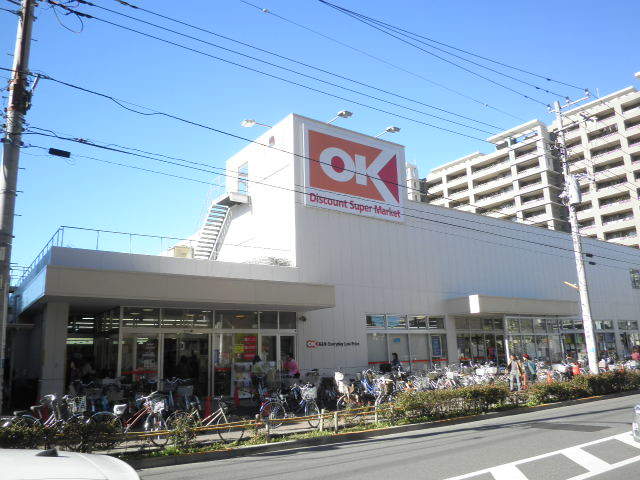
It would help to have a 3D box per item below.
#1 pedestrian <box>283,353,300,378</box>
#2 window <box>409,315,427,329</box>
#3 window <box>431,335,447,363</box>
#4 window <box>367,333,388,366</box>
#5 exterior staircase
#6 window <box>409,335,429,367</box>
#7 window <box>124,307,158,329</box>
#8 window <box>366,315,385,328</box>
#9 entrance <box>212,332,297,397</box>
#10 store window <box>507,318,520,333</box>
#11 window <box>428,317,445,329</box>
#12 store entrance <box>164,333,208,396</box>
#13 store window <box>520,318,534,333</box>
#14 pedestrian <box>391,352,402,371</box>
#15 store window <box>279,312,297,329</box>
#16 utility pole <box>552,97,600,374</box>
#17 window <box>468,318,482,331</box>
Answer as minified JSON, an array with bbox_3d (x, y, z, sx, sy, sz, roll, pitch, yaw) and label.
[{"bbox_3d":[-1.032,4.954,17.622,0.500,1.580,0.500,10,-17,-41],"label":"pedestrian"},{"bbox_3d":[5.267,4.426,25.796,1.463,0.689,0.120,7,-16,-35],"label":"window"},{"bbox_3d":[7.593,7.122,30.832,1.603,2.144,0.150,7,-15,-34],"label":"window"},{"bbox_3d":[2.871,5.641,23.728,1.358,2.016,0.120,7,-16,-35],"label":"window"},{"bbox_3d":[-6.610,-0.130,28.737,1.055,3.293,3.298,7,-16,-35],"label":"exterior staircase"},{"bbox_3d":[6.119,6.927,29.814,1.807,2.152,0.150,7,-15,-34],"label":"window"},{"bbox_3d":[-6.525,2.844,17.535,1.296,0.757,0.120,7,-16,-35],"label":"window"},{"bbox_3d":[3.263,4.818,28.244,1.444,0.811,0.150,7,-15,-34],"label":"window"},{"bbox_3d":[-3.115,5.943,23.384,4.498,2.786,0.200,7,-15,-34],"label":"entrance"},{"bbox_3d":[13.977,6.184,34.774,1.593,0.998,0.150,7,-15,-34],"label":"store window"},{"bbox_3d":[6.460,4.597,26.629,1.313,0.657,0.120,7,-16,-35],"label":"window"},{"bbox_3d":[-5.061,4.691,18.143,1.804,2.360,0.250,7,-16,-35],"label":"store entrance"},{"bbox_3d":[15.395,6.359,35.756,1.749,1.026,0.150,7,-15,-34],"label":"store window"},{"bbox_3d":[4.350,7.197,27.058,0.500,1.629,0.480,7,-15,-34],"label":"pedestrian"},{"bbox_3d":[-1.409,3.545,21.115,0.928,0.760,0.120,7,-16,-35],"label":"store window"},{"bbox_3d":[11.303,-0.199,20.614,0.650,13.069,1.700,7,-15,-34],"label":"utility pole"},{"bbox_3d":[9.249,5.007,28.574,1.324,0.675,0.120,7,-16,-35],"label":"window"}]

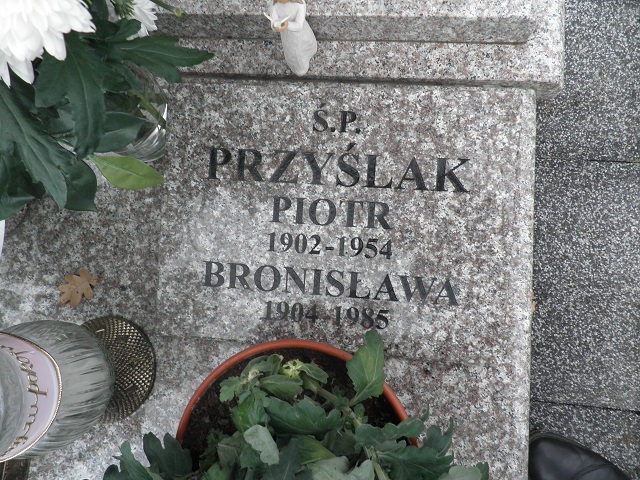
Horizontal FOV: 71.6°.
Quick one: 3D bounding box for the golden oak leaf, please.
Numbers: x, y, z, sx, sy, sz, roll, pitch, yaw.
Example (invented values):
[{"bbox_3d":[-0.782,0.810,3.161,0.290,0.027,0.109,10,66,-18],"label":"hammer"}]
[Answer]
[{"bbox_3d":[-0.372,0.074,0.682,0.071,0.010,0.053,-33,82,2],"label":"golden oak leaf"}]

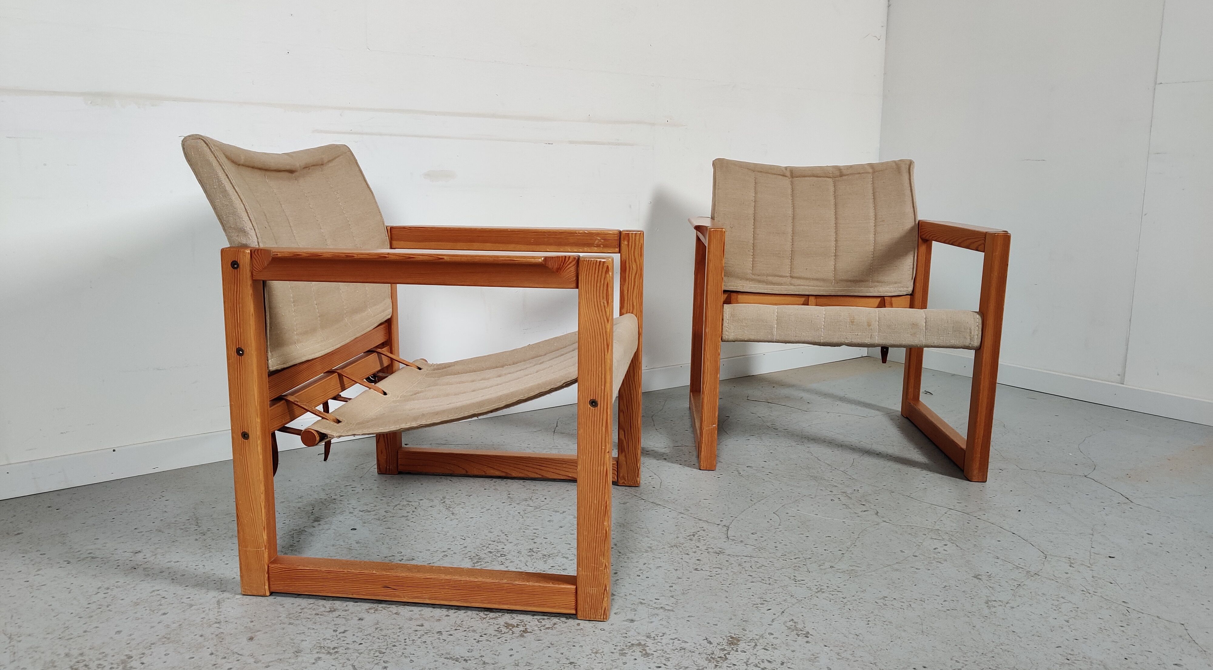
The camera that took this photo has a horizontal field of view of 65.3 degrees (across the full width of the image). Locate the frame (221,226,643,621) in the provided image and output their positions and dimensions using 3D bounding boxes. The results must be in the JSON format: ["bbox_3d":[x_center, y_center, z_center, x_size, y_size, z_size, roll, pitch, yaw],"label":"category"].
[{"bbox_3d":[-0.241,0.095,1.688,0.569,0.535,0.669,2,10,6],"label":"frame"}]

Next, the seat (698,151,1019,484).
[{"bbox_3d":[0.558,-0.090,2.418,0.706,0.719,0.670,1,10,2],"label":"seat"}]

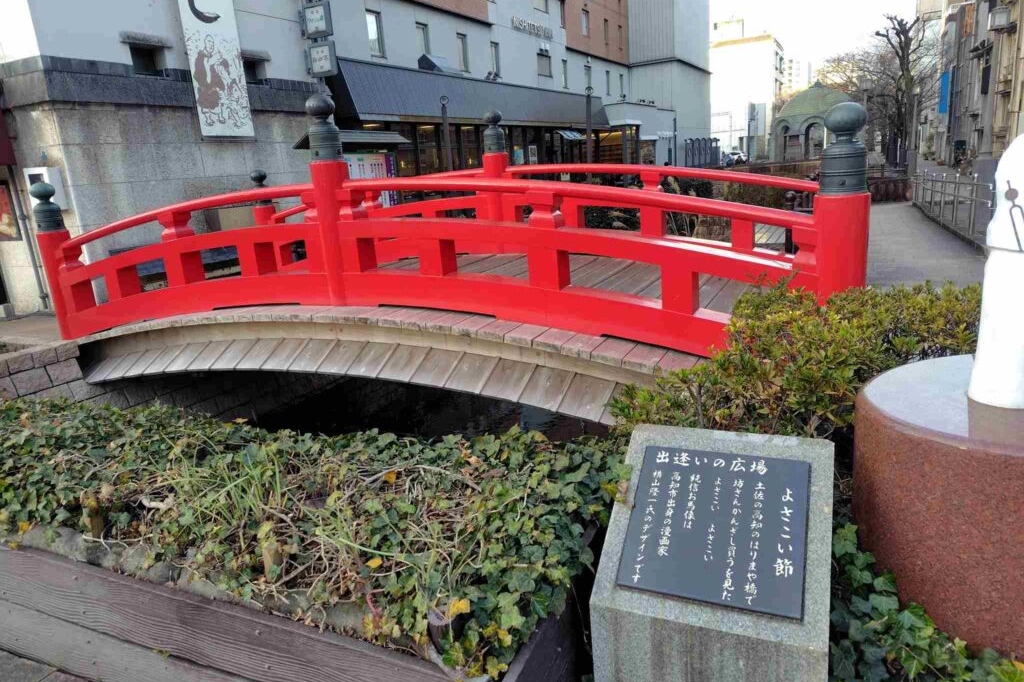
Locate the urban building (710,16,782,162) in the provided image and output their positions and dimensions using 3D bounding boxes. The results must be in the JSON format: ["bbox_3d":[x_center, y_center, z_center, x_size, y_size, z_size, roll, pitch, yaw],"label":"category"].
[{"bbox_3d":[31.030,-32.801,90.826,8.600,16.600,12.500,3,16,26],"label":"urban building"}]

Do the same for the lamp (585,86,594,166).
[{"bbox_3d":[2.201,-5.132,18.672,0.220,3.500,0.200,3,16,26],"label":"lamp"}]

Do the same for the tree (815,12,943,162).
[{"bbox_3d":[16.967,-11.274,31.540,5.200,6.750,4.700,3,16,26],"label":"tree"}]

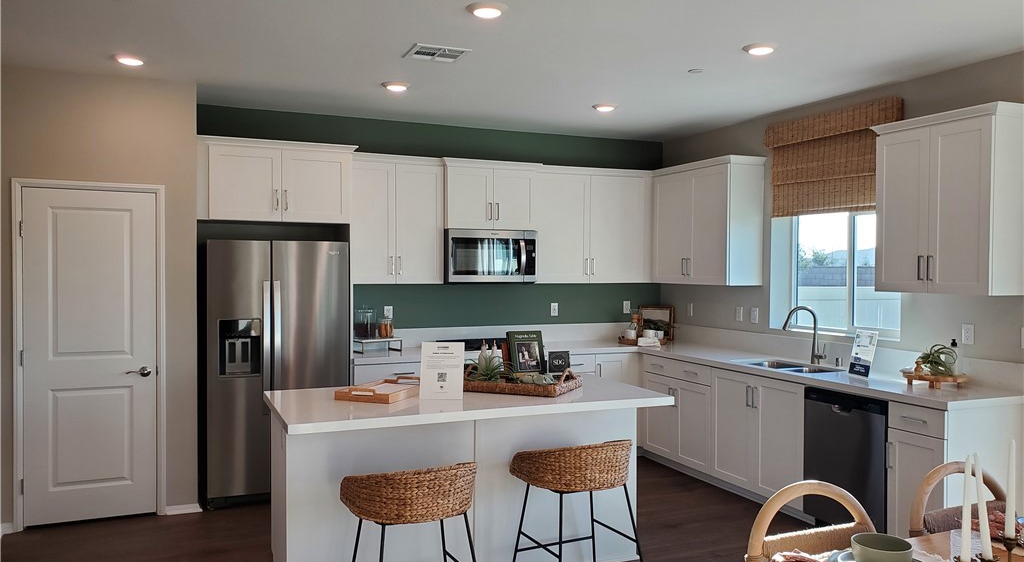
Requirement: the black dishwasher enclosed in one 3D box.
[{"bbox_3d":[2.232,1.074,4.659,0.625,0.850,0.610,0,1,-23],"label":"black dishwasher"}]

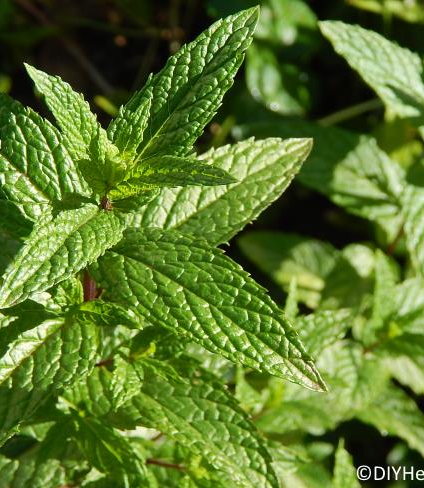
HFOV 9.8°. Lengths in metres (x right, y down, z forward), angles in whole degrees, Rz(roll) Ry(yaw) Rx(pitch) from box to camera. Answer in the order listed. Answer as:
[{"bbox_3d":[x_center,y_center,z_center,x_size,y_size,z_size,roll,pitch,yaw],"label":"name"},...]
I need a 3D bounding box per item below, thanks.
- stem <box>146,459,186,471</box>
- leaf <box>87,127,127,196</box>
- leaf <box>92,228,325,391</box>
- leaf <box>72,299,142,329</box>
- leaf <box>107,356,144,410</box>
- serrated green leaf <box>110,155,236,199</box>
[{"bbox_3d":[-0.012,0.057,0.645,0.013,0.002,0.002,12,46,14],"label":"stem"},{"bbox_3d":[-0.025,-0.020,0.590,0.011,0.019,0.006,-9,21,0],"label":"leaf"},{"bbox_3d":[-0.001,0.016,0.598,0.065,0.011,0.026,33,58,11],"label":"leaf"},{"bbox_3d":[-0.026,0.017,0.615,0.018,0.005,0.010,18,44,15],"label":"leaf"},{"bbox_3d":[-0.022,0.036,0.632,0.011,0.005,0.015,6,65,0],"label":"leaf"},{"bbox_3d":[-0.009,-0.016,0.588,0.031,0.007,0.013,-1,44,15],"label":"serrated green leaf"}]

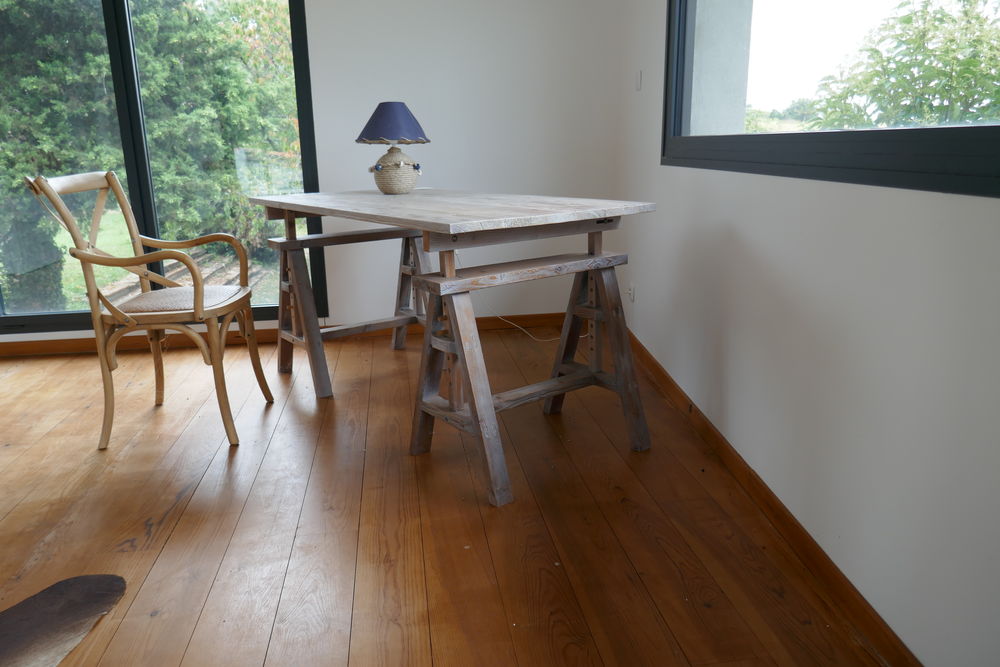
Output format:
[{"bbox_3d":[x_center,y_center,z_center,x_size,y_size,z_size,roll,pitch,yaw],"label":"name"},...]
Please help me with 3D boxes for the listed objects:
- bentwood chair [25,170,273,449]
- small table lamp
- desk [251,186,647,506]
[{"bbox_3d":[-1.181,-0.104,2.405,0.581,0.893,0.504,-1,15,-1],"label":"bentwood chair"},{"bbox_3d":[-0.437,-0.759,2.862,0.292,0.360,0.292,-3,15,-8],"label":"small table lamp"},{"bbox_3d":[-0.224,-0.102,2.584,0.829,0.768,1.565,-13,19,-37],"label":"desk"}]

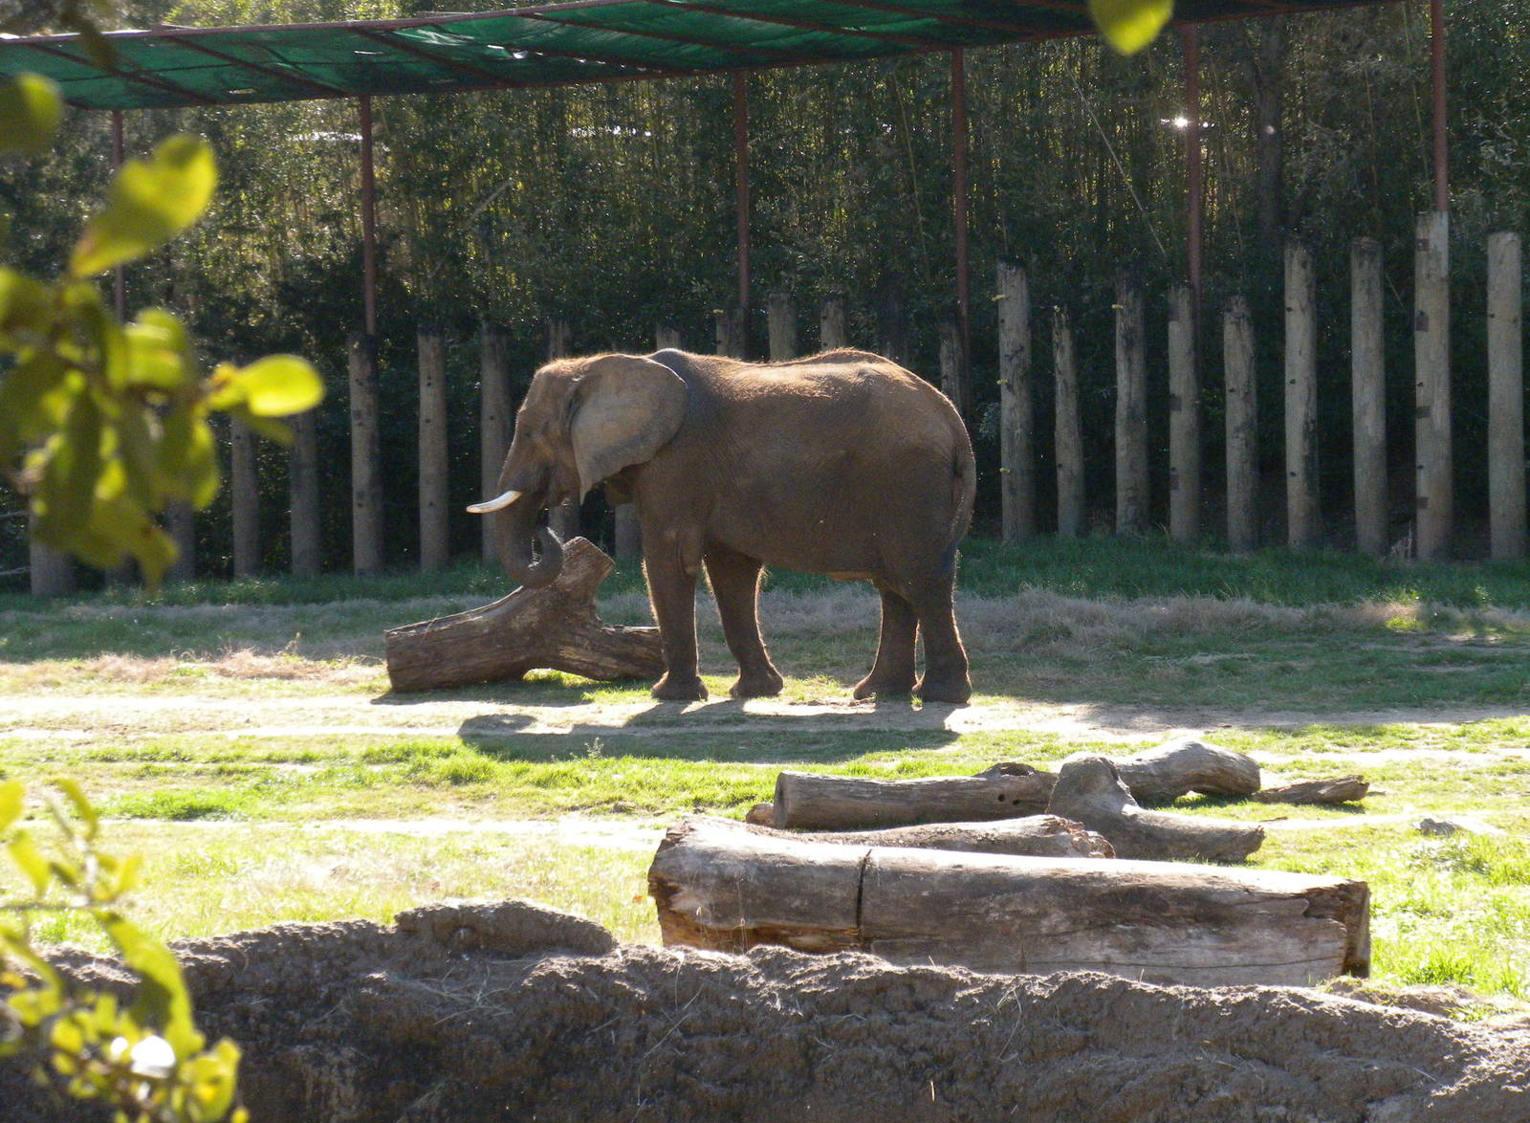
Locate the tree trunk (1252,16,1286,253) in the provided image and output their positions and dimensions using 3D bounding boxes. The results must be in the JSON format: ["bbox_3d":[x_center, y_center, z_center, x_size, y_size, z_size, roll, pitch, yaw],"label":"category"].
[{"bbox_3d":[5.347,-3.568,55.762,0.330,6.200,0.330,-1,4,0],"label":"tree trunk"}]

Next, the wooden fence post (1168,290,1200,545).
[{"bbox_3d":[4.142,-1.419,52.003,0.300,2.540,0.300,-1,4,0],"label":"wooden fence post"}]

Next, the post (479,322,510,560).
[{"bbox_3d":[-2.739,-1.192,53.500,0.304,2.444,0.304,-1,3,-3],"label":"post"}]

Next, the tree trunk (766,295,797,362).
[{"bbox_3d":[0.189,-1.509,57.500,0.300,2.800,0.300,-1,3,0],"label":"tree trunk"}]

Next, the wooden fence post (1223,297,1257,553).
[{"bbox_3d":[4.633,-1.347,51.204,0.320,2.500,0.320,-1,4,0],"label":"wooden fence post"}]

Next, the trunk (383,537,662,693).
[{"bbox_3d":[-1.791,0.399,39.500,2.120,1.130,0.750,-2,3,-7],"label":"trunk"}]

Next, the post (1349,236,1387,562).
[{"bbox_3d":[5.574,-1.499,48.500,0.314,2.921,0.314,-1,3,7],"label":"post"}]

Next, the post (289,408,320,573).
[{"bbox_3d":[-5.112,-0.964,58.500,0.300,2.250,0.300,-1,3,0],"label":"post"}]

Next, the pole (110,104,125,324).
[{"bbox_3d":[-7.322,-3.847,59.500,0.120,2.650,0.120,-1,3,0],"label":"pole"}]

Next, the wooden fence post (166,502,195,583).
[{"bbox_3d":[-6.075,-0.743,54.500,0.297,1.920,0.297,-2,3,-6],"label":"wooden fence post"}]

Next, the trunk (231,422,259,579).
[{"bbox_3d":[-5.382,-0.793,54.500,0.279,1.920,0.279,-2,3,-6],"label":"trunk"}]

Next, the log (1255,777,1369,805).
[{"bbox_3d":[3.273,1.372,31.494,0.700,0.160,0.190,-1,4,-3],"label":"log"}]

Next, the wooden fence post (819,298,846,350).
[{"bbox_3d":[0.751,-1.509,57.500,0.280,2.800,0.280,-1,3,0],"label":"wooden fence post"}]

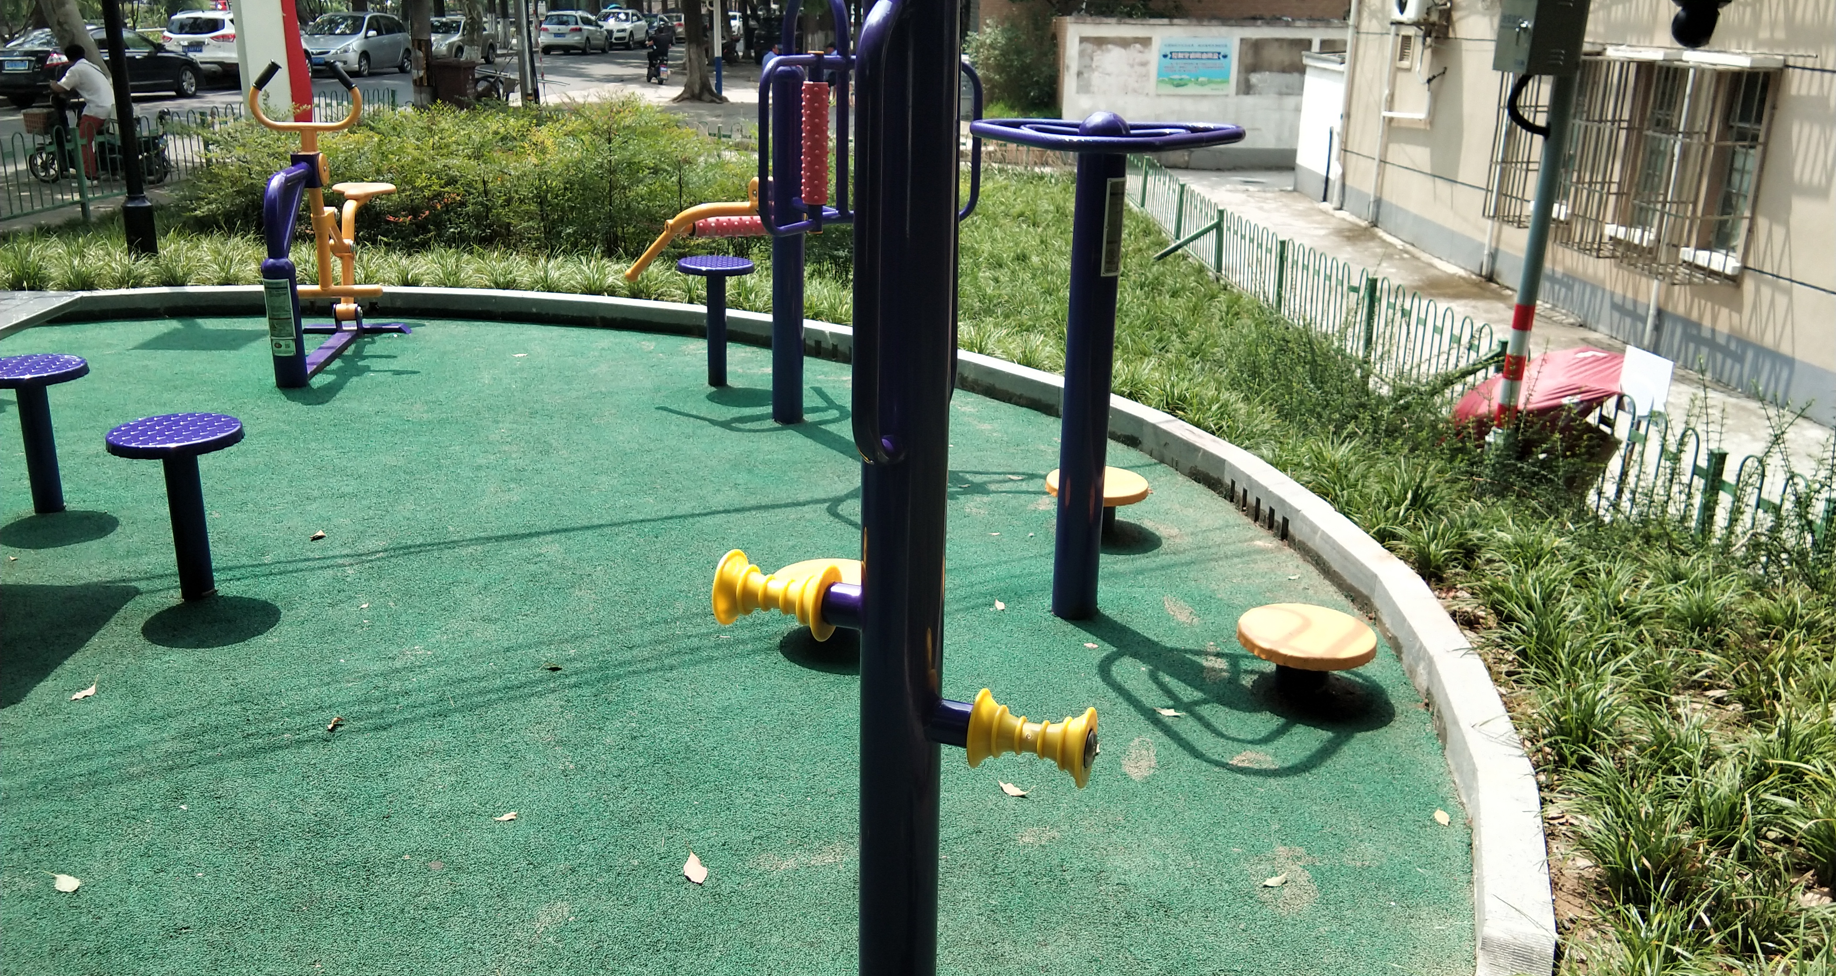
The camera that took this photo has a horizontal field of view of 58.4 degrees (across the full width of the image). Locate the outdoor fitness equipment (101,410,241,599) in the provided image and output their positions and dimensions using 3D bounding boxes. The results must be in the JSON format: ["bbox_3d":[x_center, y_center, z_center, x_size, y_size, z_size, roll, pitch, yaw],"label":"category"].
[{"bbox_3d":[-1.829,0.066,4.125,0.310,0.440,0.310,1,17,0],"label":"outdoor fitness equipment"}]

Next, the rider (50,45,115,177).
[{"bbox_3d":[-10.094,-4.533,19.805,0.680,1.660,0.520,1,17,-2],"label":"rider"}]

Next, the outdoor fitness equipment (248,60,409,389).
[{"bbox_3d":[-2.527,-1.211,7.007,0.510,1.240,1.450,0,17,-5],"label":"outdoor fitness equipment"}]

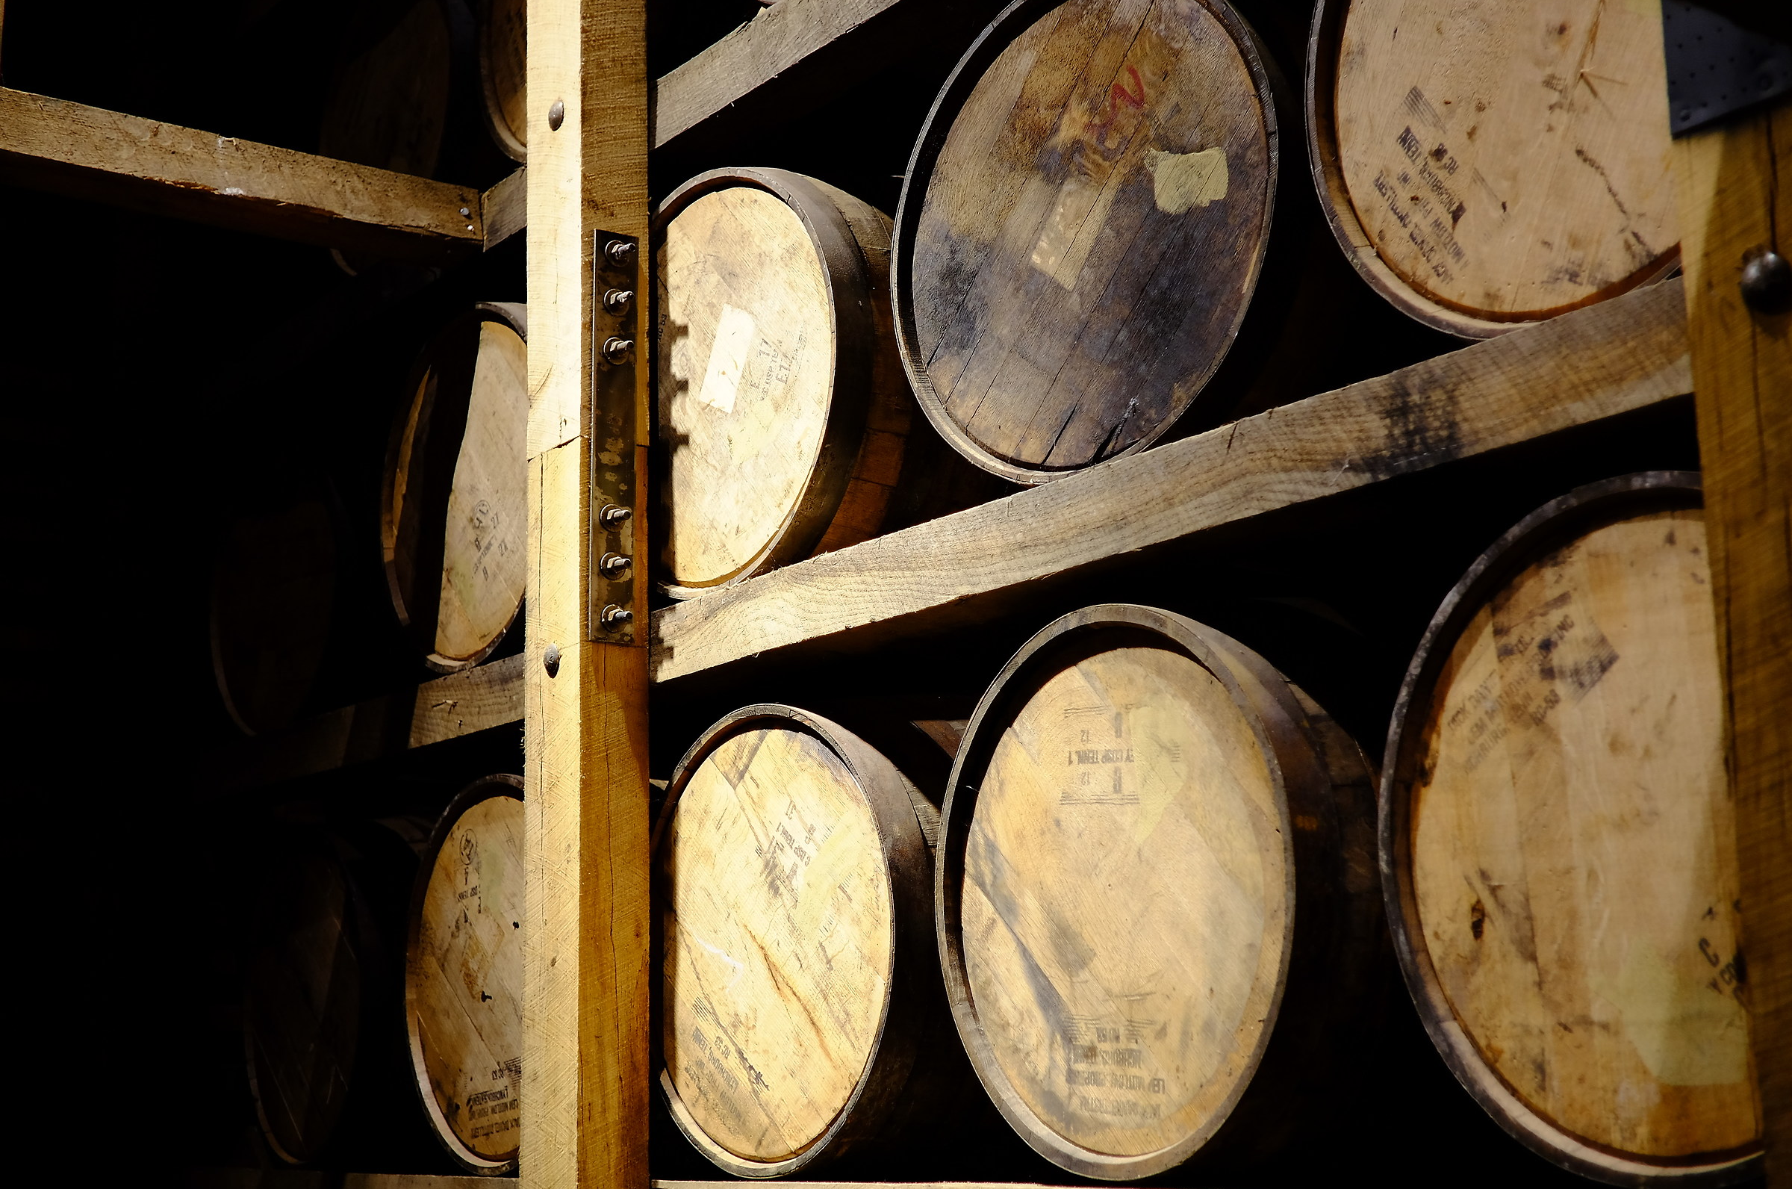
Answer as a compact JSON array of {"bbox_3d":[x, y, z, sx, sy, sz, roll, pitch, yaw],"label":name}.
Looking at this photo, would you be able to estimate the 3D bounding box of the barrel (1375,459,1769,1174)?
[{"bbox_3d":[0.956,0.225,2.142,0.890,0.645,0.645,6,-13,-33],"label":"barrel"}]

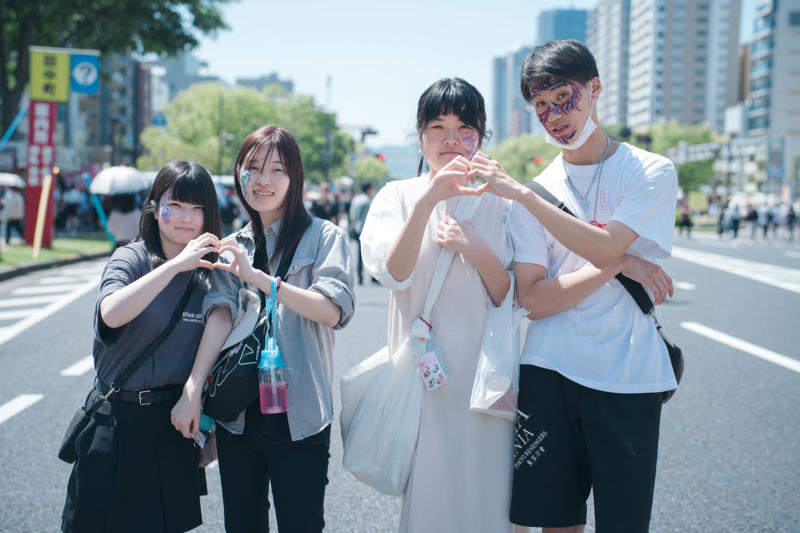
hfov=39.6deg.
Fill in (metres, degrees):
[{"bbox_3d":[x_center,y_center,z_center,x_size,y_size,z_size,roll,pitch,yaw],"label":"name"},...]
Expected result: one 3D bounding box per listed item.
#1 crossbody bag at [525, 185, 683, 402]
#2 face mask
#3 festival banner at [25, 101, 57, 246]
[{"bbox_3d":[0.525,0.061,2.840,0.380,0.560,0.280,0,4,24],"label":"crossbody bag"},{"bbox_3d":[0.402,-0.350,2.680,0.145,0.125,0.115,-16,1,30],"label":"face mask"},{"bbox_3d":[-8.576,-2.219,26.500,0.680,3.500,0.250,1,3,-10],"label":"festival banner"}]

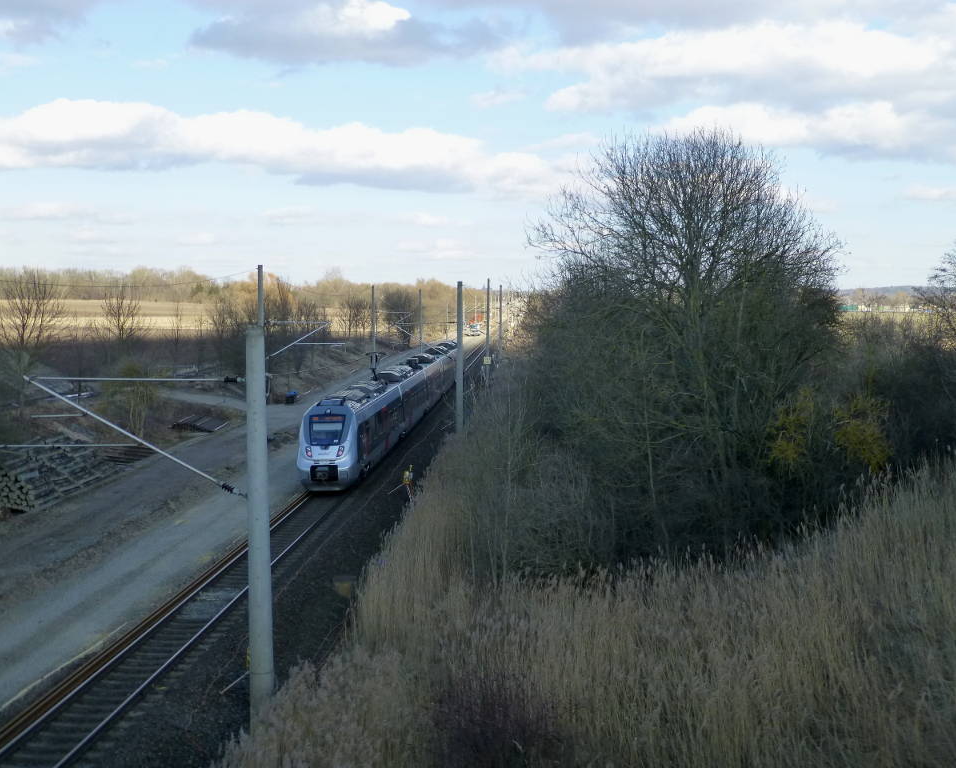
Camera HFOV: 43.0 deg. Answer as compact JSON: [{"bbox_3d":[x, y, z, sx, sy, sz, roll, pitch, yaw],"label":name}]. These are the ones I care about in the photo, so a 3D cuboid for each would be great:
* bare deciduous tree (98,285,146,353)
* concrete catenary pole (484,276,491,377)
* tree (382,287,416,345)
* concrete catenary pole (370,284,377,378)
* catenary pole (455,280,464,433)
[{"bbox_3d":[-43.969,-7.390,150.000,5.900,9.800,5.600,0,4,0],"label":"bare deciduous tree"},{"bbox_3d":[1.156,-6.704,146.000,0.400,11.800,0.400,0,4,0],"label":"concrete catenary pole"},{"bbox_3d":[-14.110,-12.140,218.000,6.200,10.800,6.000,0,4,0],"label":"tree"},{"bbox_3d":[-12.642,-6.324,147.000,0.380,11.100,0.380,0,4,0],"label":"concrete catenary pole"},{"bbox_3d":[-1.298,-1.894,87.000,0.460,10.800,0.460,0,4,0],"label":"catenary pole"}]

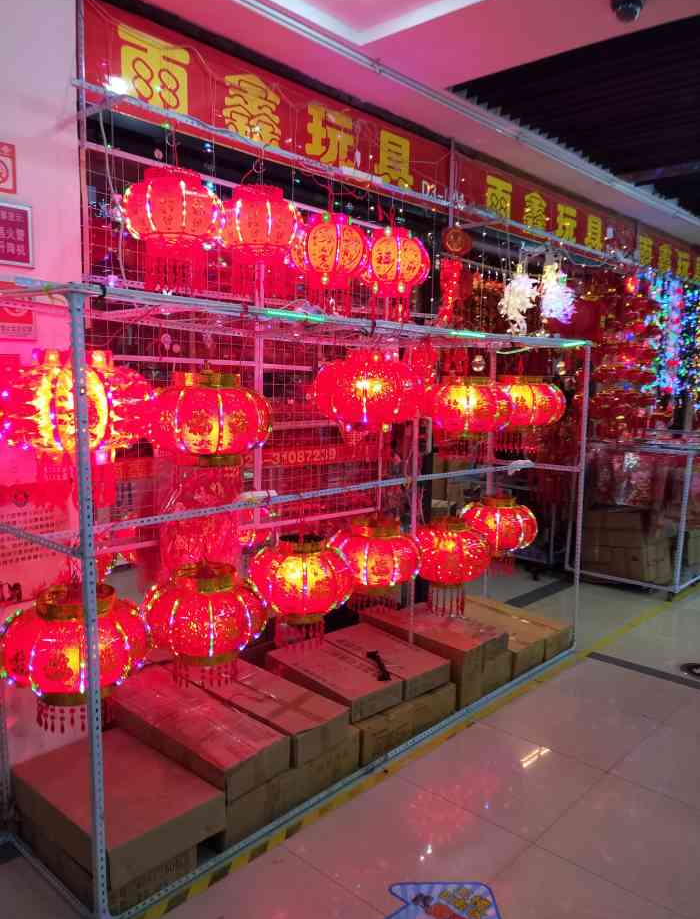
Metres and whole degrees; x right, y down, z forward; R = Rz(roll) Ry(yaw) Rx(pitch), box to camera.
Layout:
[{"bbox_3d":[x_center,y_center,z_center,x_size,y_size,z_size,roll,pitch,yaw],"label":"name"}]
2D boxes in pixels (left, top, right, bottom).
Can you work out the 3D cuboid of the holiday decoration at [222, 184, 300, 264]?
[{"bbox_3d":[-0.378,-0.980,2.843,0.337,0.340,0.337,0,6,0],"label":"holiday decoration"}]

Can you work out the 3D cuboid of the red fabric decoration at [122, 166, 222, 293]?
[{"bbox_3d":[-0.651,-0.837,2.486,0.355,0.410,0.355,0,6,0],"label":"red fabric decoration"}]

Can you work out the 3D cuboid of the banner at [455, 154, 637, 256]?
[{"bbox_3d":[1.635,-1.834,5.170,2.720,0.390,0.030,-6,9,-44],"label":"banner"}]

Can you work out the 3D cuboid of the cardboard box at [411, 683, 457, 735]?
[{"bbox_3d":[0.200,1.167,3.410,0.339,0.150,0.620,-5,7,-41],"label":"cardboard box"}]

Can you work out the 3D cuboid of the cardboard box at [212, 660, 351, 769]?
[{"bbox_3d":[-0.420,1.044,2.930,0.860,0.125,0.303,6,9,42],"label":"cardboard box"}]

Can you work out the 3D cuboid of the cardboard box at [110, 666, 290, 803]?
[{"bbox_3d":[-0.653,1.071,2.726,0.910,0.122,0.302,6,9,43],"label":"cardboard box"}]

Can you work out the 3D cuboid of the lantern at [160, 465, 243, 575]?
[{"bbox_3d":[-0.615,0.249,2.755,0.220,0.460,0.310,6,8,44],"label":"lantern"}]

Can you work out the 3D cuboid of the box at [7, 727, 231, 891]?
[{"bbox_3d":[-0.802,1.149,2.305,0.673,0.125,0.401,6,8,42],"label":"box"}]

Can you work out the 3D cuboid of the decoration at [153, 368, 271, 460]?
[{"bbox_3d":[-0.527,-0.162,2.555,0.451,0.340,0.451,0,6,0],"label":"decoration"}]

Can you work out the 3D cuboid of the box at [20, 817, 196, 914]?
[{"bbox_3d":[-0.842,1.290,2.352,0.620,0.085,0.300,6,9,43],"label":"box"}]

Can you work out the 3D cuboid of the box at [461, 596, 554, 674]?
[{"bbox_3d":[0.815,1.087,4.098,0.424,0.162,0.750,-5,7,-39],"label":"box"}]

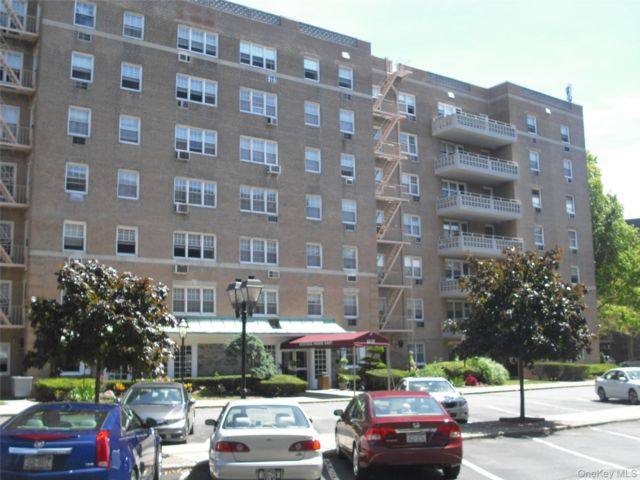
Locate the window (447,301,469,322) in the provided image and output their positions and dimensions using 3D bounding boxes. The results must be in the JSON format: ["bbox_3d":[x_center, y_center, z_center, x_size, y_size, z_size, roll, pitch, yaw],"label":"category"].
[{"bbox_3d":[9.459,4.855,47.881,2.044,1.402,0.150,5,-11,-33],"label":"window"}]

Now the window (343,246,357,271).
[{"bbox_3d":[1.806,1.082,41.505,1.032,1.418,0.150,5,-11,-33],"label":"window"}]

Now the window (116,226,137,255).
[{"bbox_3d":[-9.557,0.055,34.848,1.057,1.431,0.150,5,-11,-33],"label":"window"}]

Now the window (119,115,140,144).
[{"bbox_3d":[-9.535,-5.495,35.327,1.041,1.427,0.150,5,-11,-33],"label":"window"}]

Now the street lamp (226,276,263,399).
[{"bbox_3d":[-1.616,2.639,15.200,0.400,3.726,1.000,5,-11,-33],"label":"street lamp"}]

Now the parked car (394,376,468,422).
[{"bbox_3d":[3.570,5.273,23.600,1.820,1.460,4.700,0,-10,-6],"label":"parked car"}]

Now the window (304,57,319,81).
[{"bbox_3d":[-0.477,-10.206,42.189,1.045,1.397,0.150,5,-11,-33],"label":"window"}]

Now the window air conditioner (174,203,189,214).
[{"bbox_3d":[-7.133,-1.568,36.018,0.663,0.474,0.450,5,-11,-33],"label":"window air conditioner"}]

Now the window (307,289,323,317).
[{"bbox_3d":[-0.292,3.663,39.859,1.063,1.384,0.150,5,-11,-33],"label":"window"}]

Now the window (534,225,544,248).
[{"bbox_3d":[15.892,-0.301,50.832,0.994,1.356,0.150,5,-11,-33],"label":"window"}]

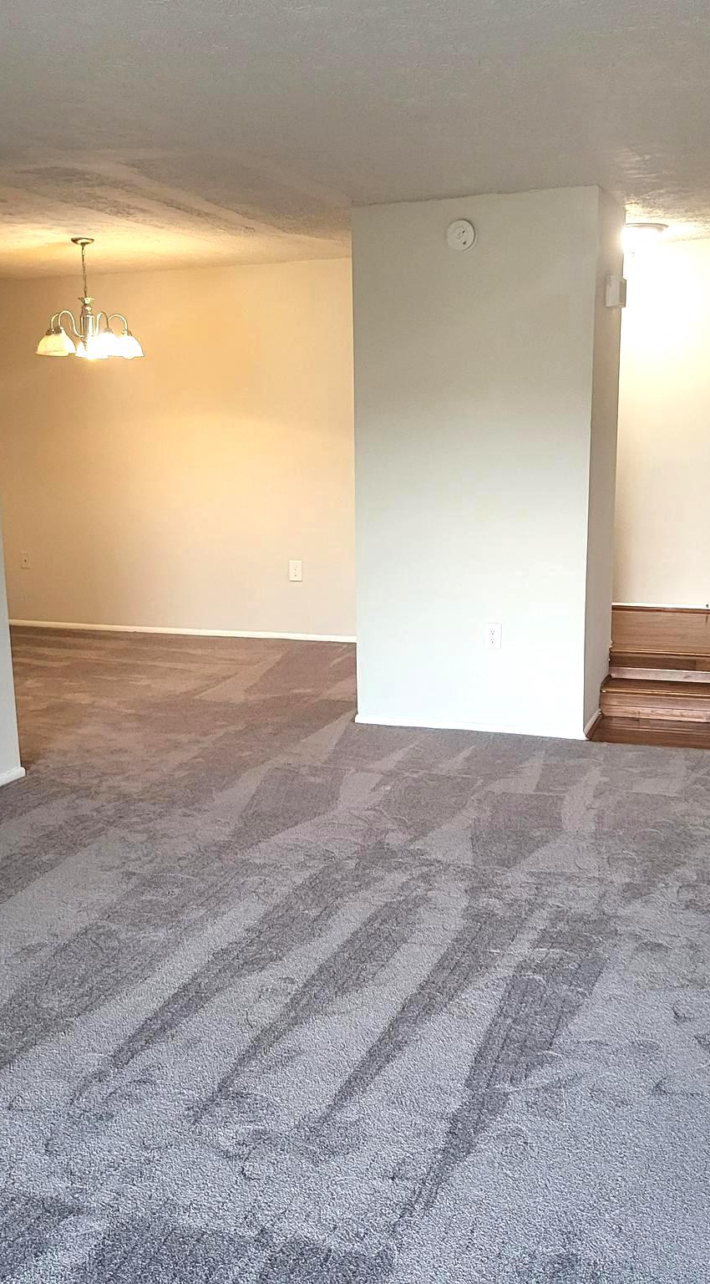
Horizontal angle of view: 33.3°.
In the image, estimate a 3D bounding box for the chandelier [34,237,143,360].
[{"bbox_3d":[-1.462,-1.874,6.467,0.570,0.610,0.570,-1,11,0],"label":"chandelier"}]

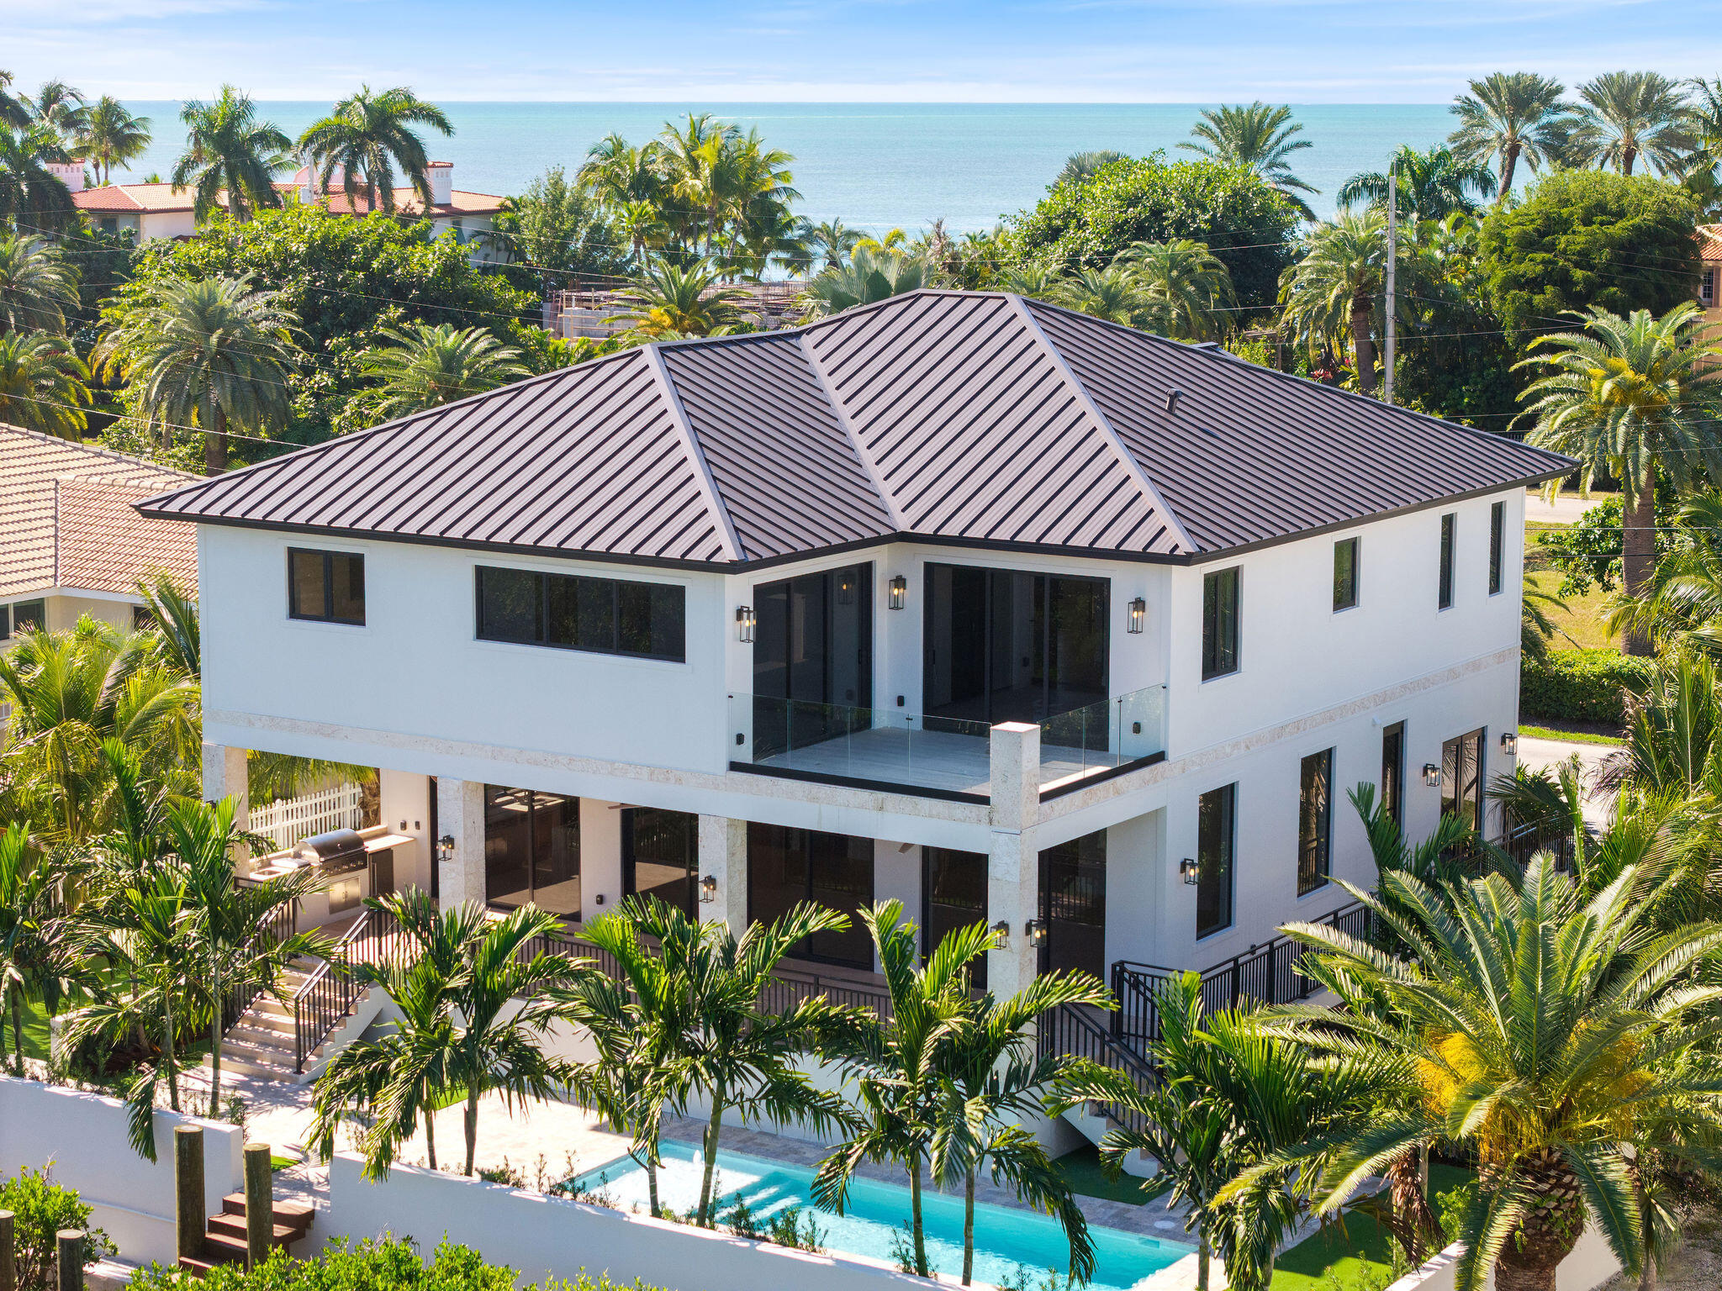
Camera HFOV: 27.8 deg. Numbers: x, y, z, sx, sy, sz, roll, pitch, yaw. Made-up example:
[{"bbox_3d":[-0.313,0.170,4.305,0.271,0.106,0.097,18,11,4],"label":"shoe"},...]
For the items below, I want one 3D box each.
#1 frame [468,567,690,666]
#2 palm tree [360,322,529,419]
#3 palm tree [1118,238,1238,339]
[{"bbox_3d":[-3.943,-0.465,49.358,3.793,1.091,0.120,6,11,33],"label":"frame"},{"bbox_3d":[-12.450,-5.730,104.620,5.100,7.970,5.100,0,9,0],"label":"palm tree"},{"bbox_3d":[12.540,-11.620,138.710,4.900,9.120,4.900,0,9,0],"label":"palm tree"}]

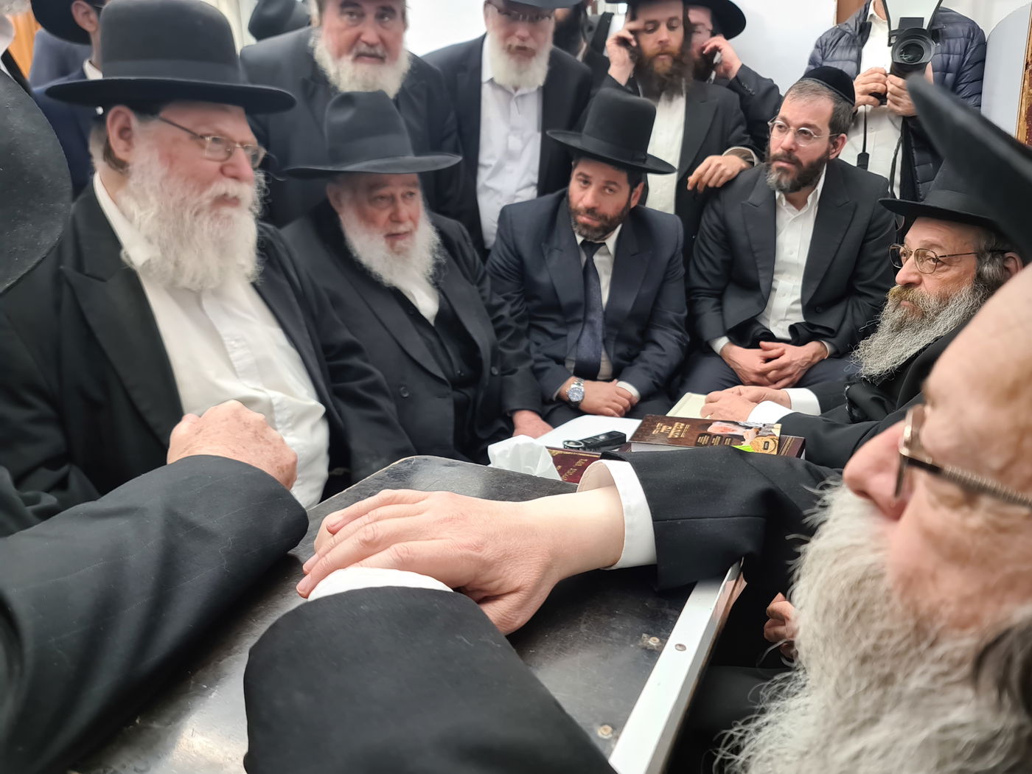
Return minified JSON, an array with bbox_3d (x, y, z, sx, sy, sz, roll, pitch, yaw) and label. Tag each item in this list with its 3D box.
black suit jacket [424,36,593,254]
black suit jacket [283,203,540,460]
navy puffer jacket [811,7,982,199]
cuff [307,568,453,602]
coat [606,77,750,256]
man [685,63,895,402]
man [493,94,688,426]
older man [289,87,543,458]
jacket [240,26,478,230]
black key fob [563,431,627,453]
[{"bbox_3d":[-0.020,-0.587,2.143,0.500,0.780,0.320,0,13,0],"label":"black suit jacket"},{"bbox_3d":[-0.240,-0.073,1.605,0.560,0.680,0.440,-7,15,-29],"label":"black suit jacket"},{"bbox_3d":[1.130,-0.772,2.233,0.580,0.740,0.420,6,15,26],"label":"navy puffer jacket"},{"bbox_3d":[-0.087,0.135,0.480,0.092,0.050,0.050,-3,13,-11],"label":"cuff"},{"bbox_3d":[0.475,-0.503,2.224,0.550,0.820,0.380,3,13,11],"label":"coat"},{"bbox_3d":[0.670,-0.061,1.864,0.580,1.420,0.720,4,14,17],"label":"man"},{"bbox_3d":[0.180,-0.049,1.857,0.560,1.400,0.720,1,13,4],"label":"man"},{"bbox_3d":[-0.220,0.039,1.610,0.600,1.360,0.700,-7,15,-29],"label":"older man"},{"bbox_3d":[-0.420,-0.515,1.964,0.560,0.800,0.380,-3,13,-11],"label":"jacket"},{"bbox_3d":[0.140,0.100,1.348,0.115,0.020,0.045,-12,17,-37],"label":"black key fob"}]

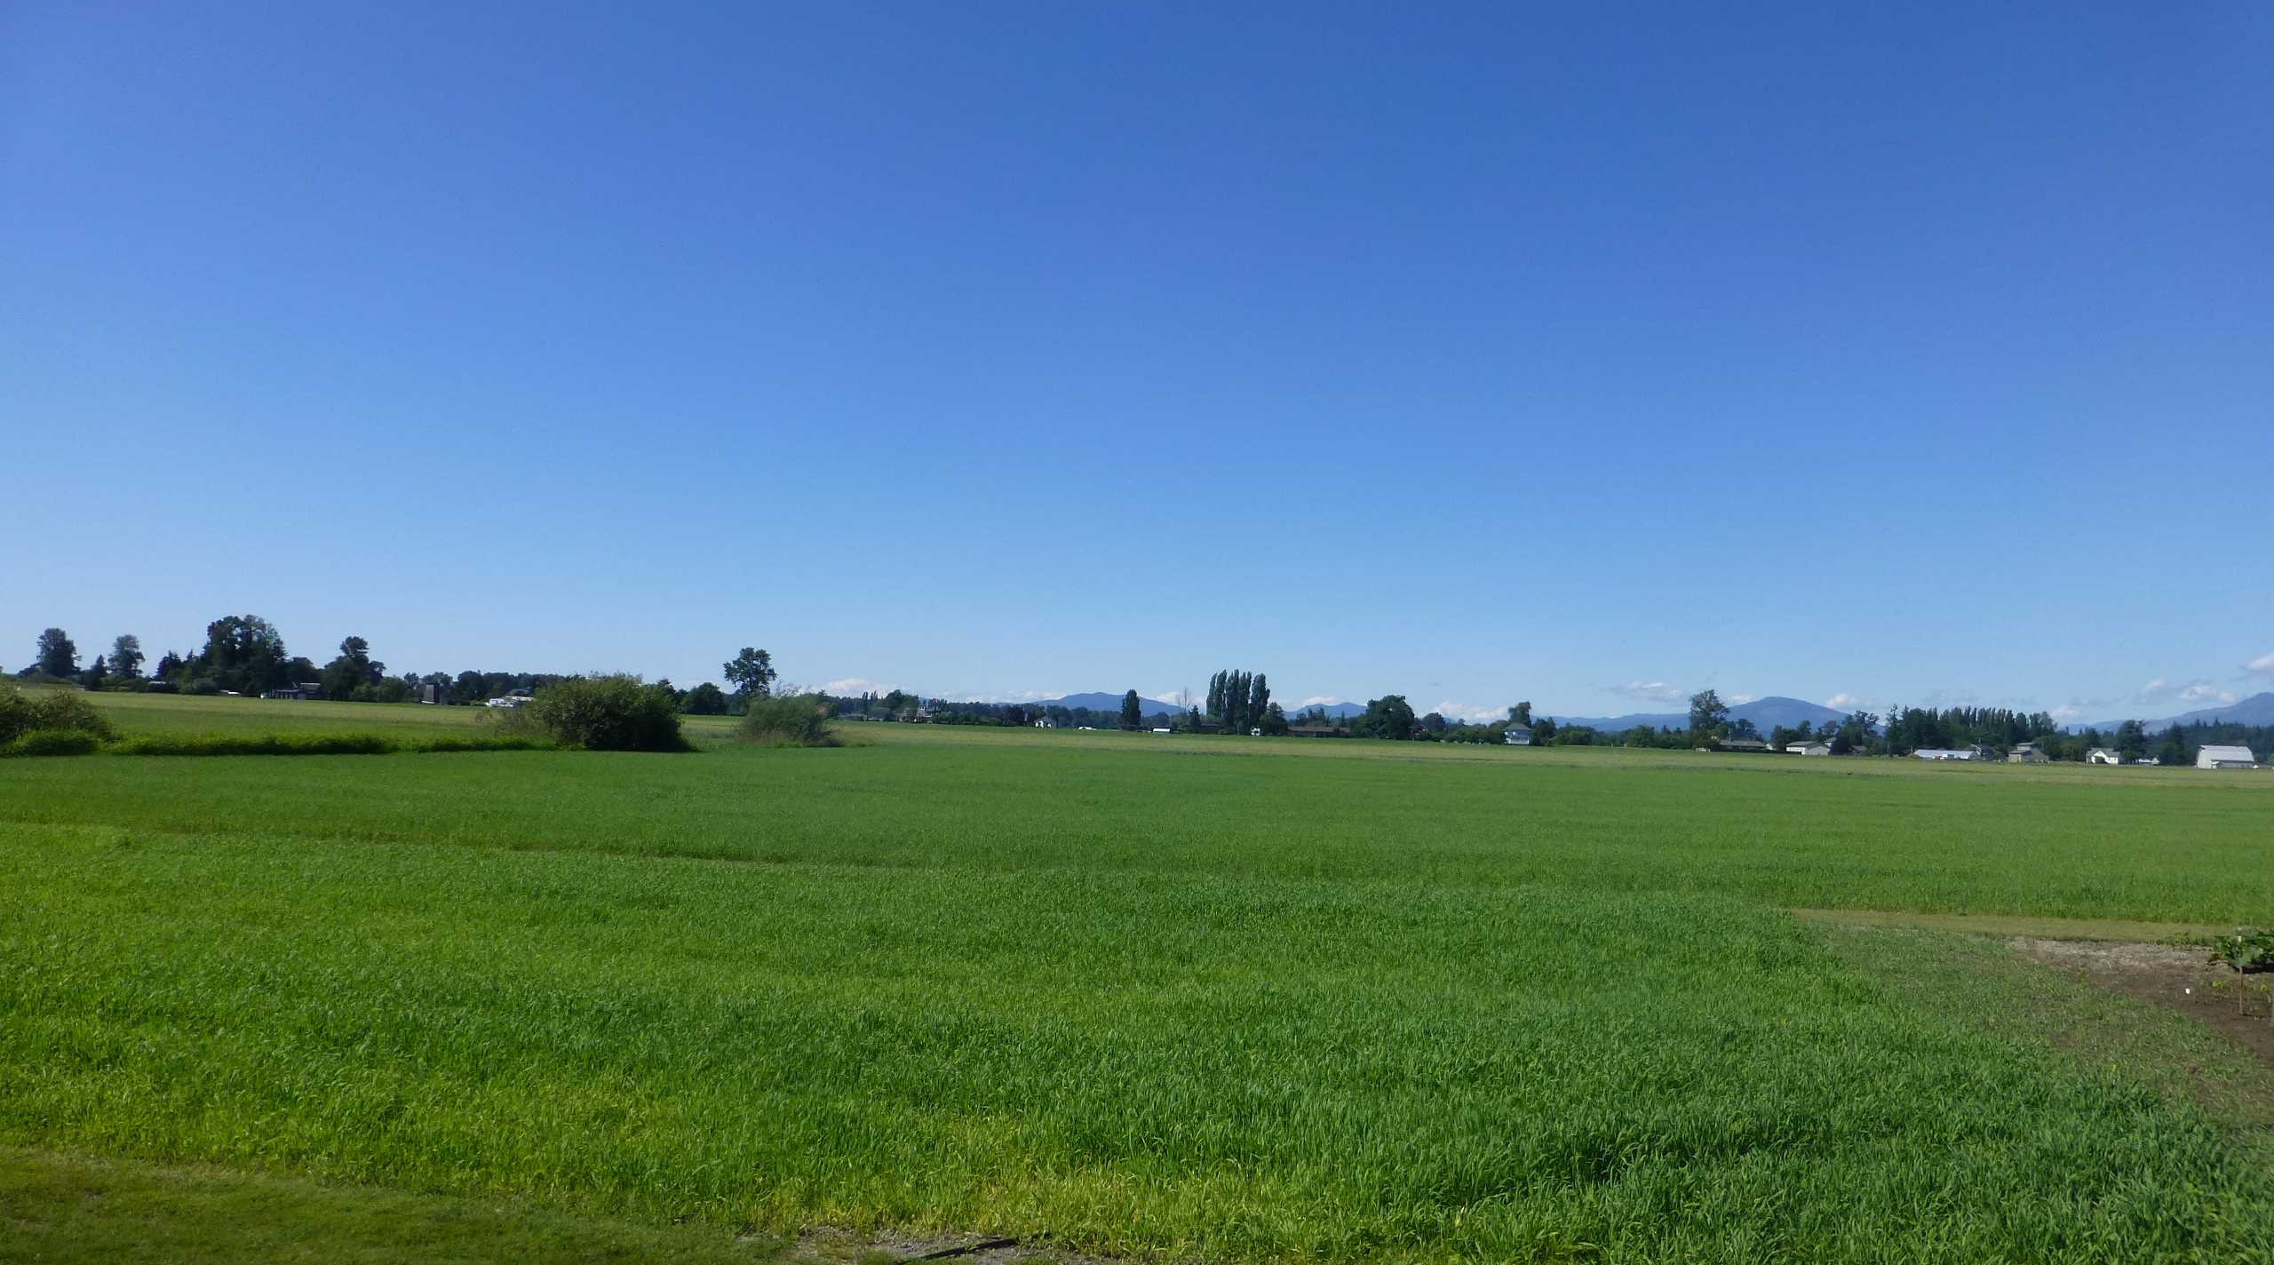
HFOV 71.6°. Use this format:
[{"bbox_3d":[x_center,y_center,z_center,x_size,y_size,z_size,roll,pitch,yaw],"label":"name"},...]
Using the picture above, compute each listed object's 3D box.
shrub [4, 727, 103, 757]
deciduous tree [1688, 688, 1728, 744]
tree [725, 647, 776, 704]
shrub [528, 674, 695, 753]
[{"bbox_3d":[-24.723,2.515,36.000,1.870,0.770,1.800,4,-4,-34],"label":"shrub"},{"bbox_3d":[163.014,24.211,450.000,10.490,16.480,10.000,1,-4,20],"label":"deciduous tree"},{"bbox_3d":[-95.577,11.865,390.000,11.950,16.260,12.000,3,-3,-14],"label":"tree"},{"bbox_3d":[-18.604,2.892,55.500,5.450,2.720,4.800,3,-4,-18],"label":"shrub"}]

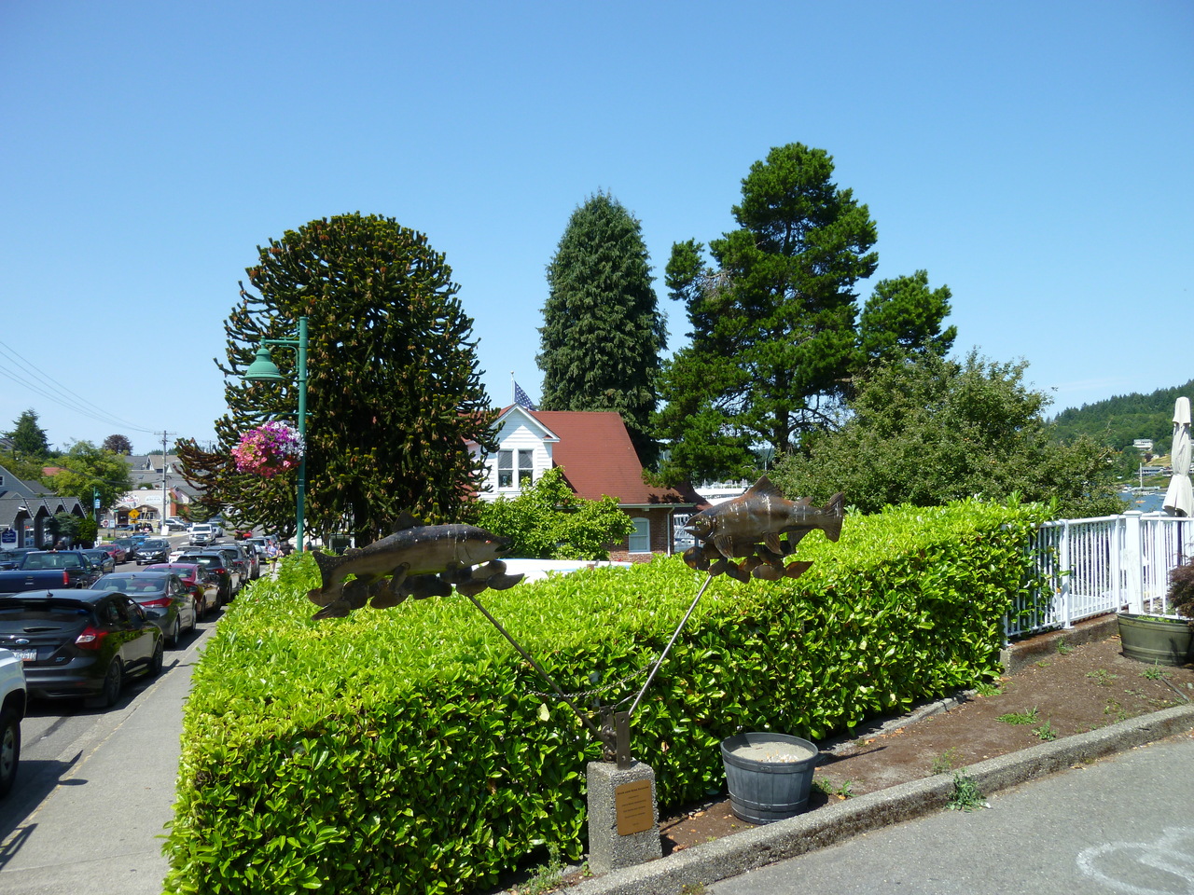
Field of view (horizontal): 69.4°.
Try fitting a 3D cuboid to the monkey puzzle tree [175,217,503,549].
[{"bbox_3d":[-6.493,-0.738,21.370,8.000,10.226,7.800,0,-1,0],"label":"monkey puzzle tree"}]

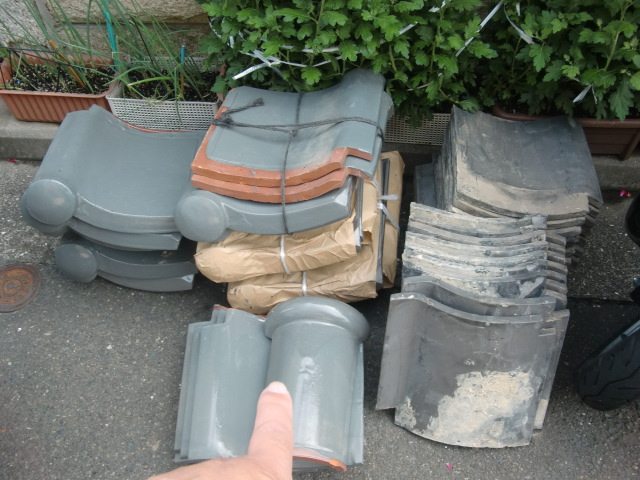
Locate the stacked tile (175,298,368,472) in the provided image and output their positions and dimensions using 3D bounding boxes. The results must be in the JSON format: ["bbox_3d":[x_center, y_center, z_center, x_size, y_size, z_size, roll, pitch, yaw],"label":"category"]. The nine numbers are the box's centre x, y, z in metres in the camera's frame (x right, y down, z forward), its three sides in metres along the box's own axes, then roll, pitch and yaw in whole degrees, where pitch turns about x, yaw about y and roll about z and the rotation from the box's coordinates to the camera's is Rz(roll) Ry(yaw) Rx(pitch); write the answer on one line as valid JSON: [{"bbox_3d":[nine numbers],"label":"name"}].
[{"bbox_3d":[-0.071,0.240,1.216,0.307,0.125,0.295,-1,45,1],"label":"stacked tile"}]

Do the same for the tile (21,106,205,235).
[{"bbox_3d":[-0.391,-0.144,1.401,0.305,0.100,0.310,6,40,-7],"label":"tile"}]

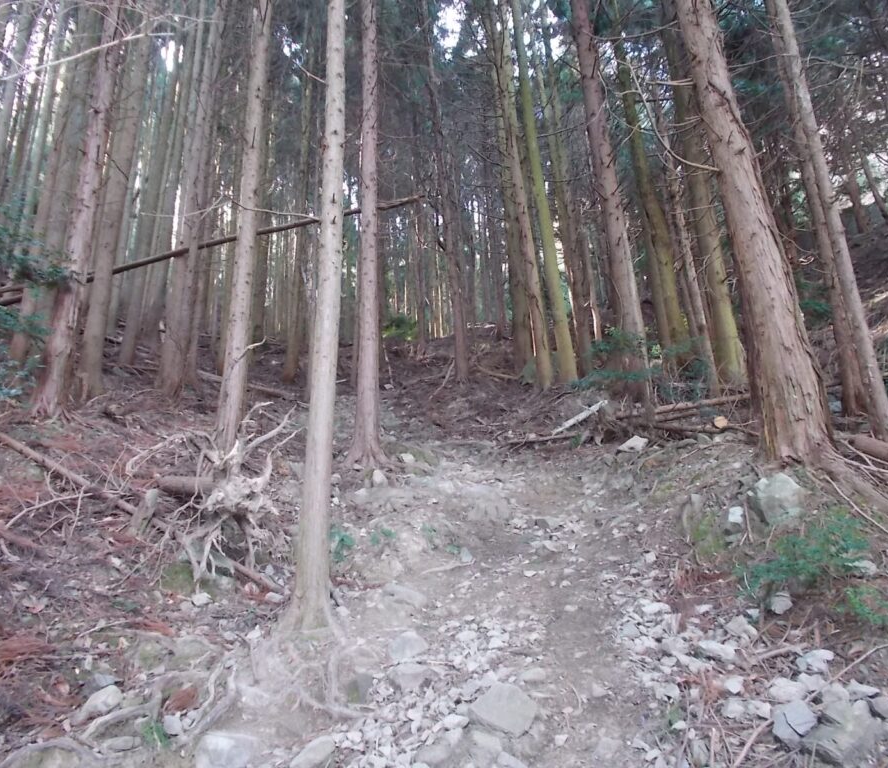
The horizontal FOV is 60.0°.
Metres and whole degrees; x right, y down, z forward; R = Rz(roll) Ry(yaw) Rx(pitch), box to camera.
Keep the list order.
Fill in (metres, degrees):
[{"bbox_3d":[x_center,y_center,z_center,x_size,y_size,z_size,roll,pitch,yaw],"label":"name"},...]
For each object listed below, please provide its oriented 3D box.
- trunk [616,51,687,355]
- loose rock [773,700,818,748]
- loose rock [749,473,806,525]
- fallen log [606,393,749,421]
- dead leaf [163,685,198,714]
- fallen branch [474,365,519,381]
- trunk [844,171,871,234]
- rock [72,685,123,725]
[{"bbox_3d":[3.576,-3.490,13.561,0.300,6.580,0.300,-3,-23,0],"label":"trunk"},{"bbox_3d":[1.130,1.095,2.480,0.140,0.130,0.120,-3,-22,0],"label":"loose rock"},{"bbox_3d":[2.153,0.737,4.950,0.350,0.320,0.280,-3,-22,0],"label":"loose rock"},{"bbox_3d":[2.904,0.273,9.450,1.952,0.110,0.110,-7,-21,-15],"label":"fallen log"},{"bbox_3d":[-0.942,1.128,2.750,0.140,0.035,0.090,-32,17,-15],"label":"dead leaf"},{"bbox_3d":[0.982,-0.207,14.350,0.950,0.080,0.080,18,-10,32],"label":"fallen branch"},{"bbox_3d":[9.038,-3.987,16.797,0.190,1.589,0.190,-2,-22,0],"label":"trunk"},{"bbox_3d":[-1.229,1.137,2.720,0.180,0.130,0.140,-3,-22,0],"label":"rock"}]

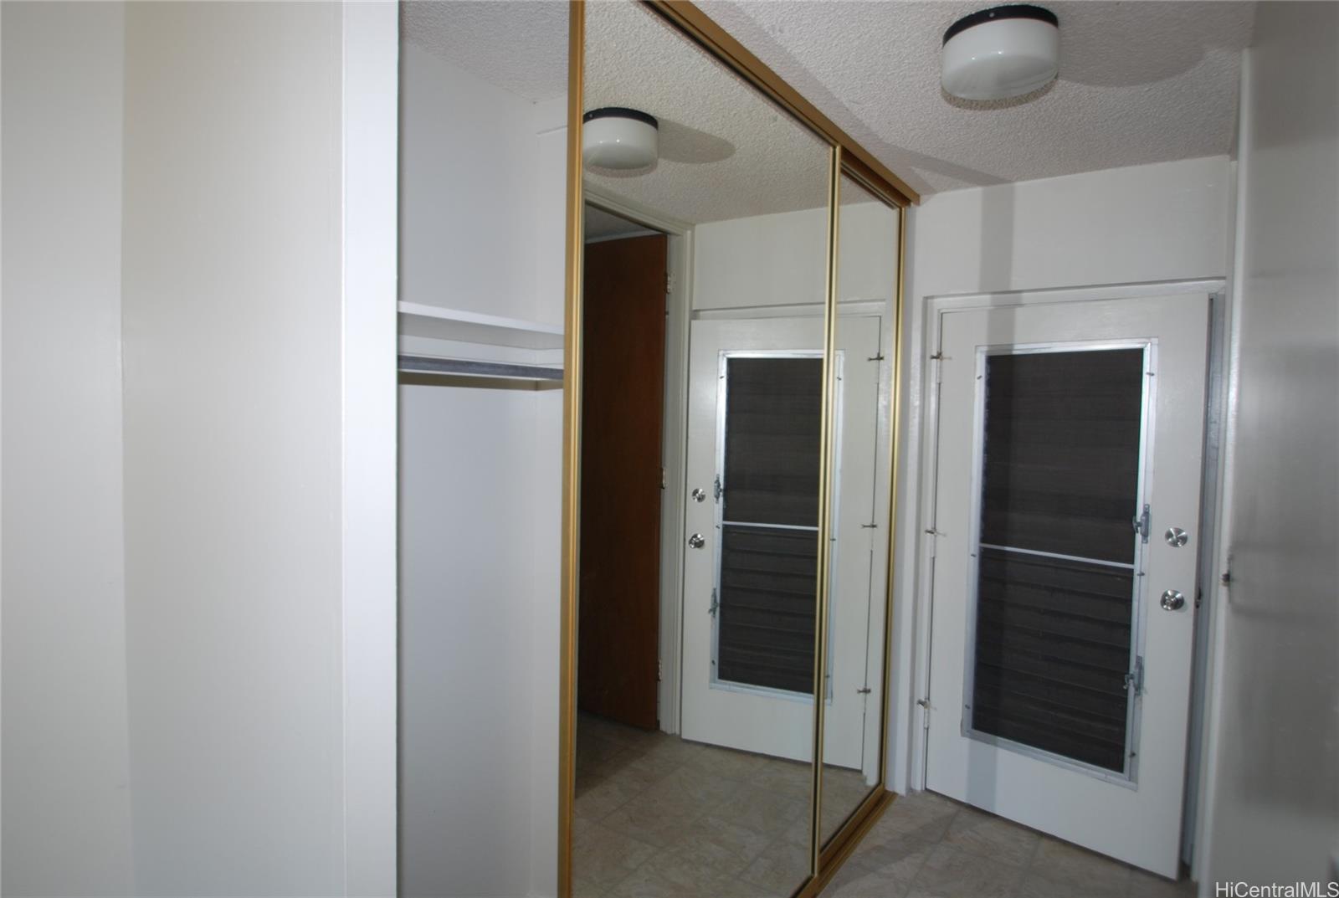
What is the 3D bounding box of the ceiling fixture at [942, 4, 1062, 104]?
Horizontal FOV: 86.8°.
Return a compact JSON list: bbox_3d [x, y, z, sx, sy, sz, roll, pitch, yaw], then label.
[{"bbox_3d":[0.797,-0.945,1.705,0.243,0.107,0.243,3,3,36],"label":"ceiling fixture"}]

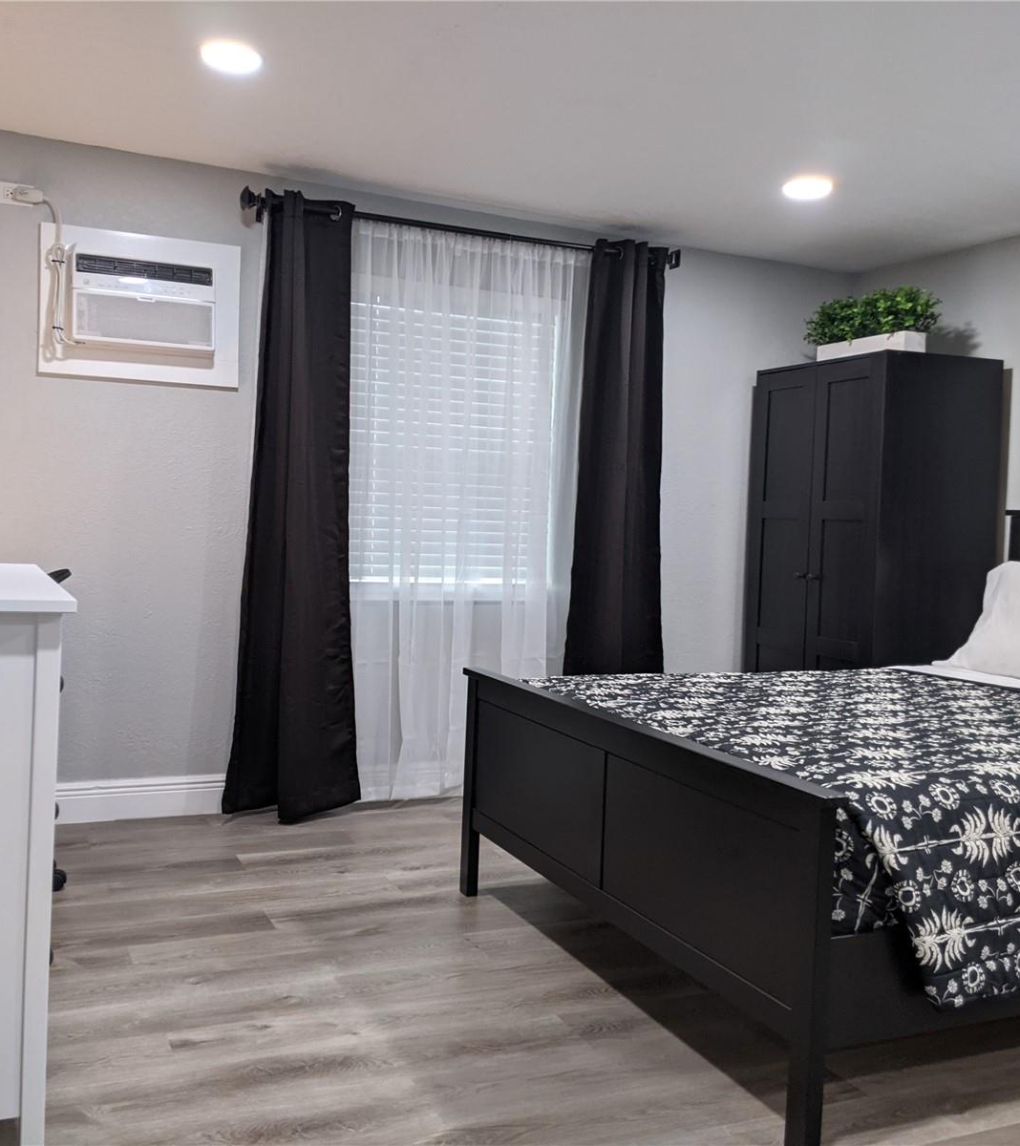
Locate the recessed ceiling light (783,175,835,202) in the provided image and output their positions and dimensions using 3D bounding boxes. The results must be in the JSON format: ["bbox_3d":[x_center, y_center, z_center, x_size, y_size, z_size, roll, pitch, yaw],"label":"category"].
[{"bbox_3d":[1.004,-1.281,4.011,0.175,0.030,0.175,2,3,-25],"label":"recessed ceiling light"}]

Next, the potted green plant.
[{"bbox_3d":[1.403,-0.955,4.676,0.200,0.266,0.660,2,3,-25],"label":"potted green plant"}]

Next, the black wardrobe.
[{"bbox_3d":[1.418,0.064,4.829,0.560,1.775,0.790,2,3,-25],"label":"black wardrobe"}]

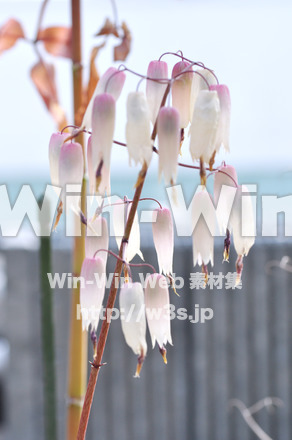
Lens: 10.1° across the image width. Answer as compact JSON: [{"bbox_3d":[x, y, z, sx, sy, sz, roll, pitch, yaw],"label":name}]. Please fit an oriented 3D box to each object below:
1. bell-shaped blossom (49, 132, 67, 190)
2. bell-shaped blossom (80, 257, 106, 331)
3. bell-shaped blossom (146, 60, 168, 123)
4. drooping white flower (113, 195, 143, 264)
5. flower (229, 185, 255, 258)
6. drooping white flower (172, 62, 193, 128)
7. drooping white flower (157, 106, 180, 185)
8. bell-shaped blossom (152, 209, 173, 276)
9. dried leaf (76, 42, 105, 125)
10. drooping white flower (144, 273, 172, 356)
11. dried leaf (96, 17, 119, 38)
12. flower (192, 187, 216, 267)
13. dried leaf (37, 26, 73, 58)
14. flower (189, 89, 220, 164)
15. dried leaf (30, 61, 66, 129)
[{"bbox_3d":[-0.043,-0.028,0.820,0.011,0.031,0.011,4,2,0],"label":"bell-shaped blossom"},{"bbox_3d":[-0.030,0.043,0.940,0.014,0.042,0.013,0,2,0],"label":"bell-shaped blossom"},{"bbox_3d":[0.005,-0.063,0.815,0.010,0.032,0.010,2,2,0],"label":"bell-shaped blossom"},{"bbox_3d":[-0.009,0.005,0.820,0.012,0.033,0.012,-8,2,0],"label":"drooping white flower"},{"bbox_3d":[0.056,0.001,0.950,0.014,0.042,0.013,-5,2,0],"label":"flower"},{"bbox_3d":[0.018,-0.061,0.810,0.011,0.033,0.011,0,2,0],"label":"drooping white flower"},{"bbox_3d":[0.011,-0.035,0.780,0.010,0.036,0.010,0,2,0],"label":"drooping white flower"},{"bbox_3d":[0.010,0.012,0.950,0.012,0.038,0.012,-5,2,0],"label":"bell-shaped blossom"},{"bbox_3d":[-0.030,-0.074,0.890,0.009,0.044,0.008,13,2,0],"label":"dried leaf"},{"bbox_3d":[0.006,0.045,0.790,0.012,0.039,0.012,-4,2,0],"label":"drooping white flower"},{"bbox_3d":[-0.021,-0.103,0.890,0.013,0.011,0.009,0,2,0],"label":"dried leaf"},{"bbox_3d":[0.034,0.005,0.955,0.013,0.043,0.013,0,2,0],"label":"flower"},{"bbox_3d":[-0.051,-0.100,0.930,0.021,0.018,0.010,0,2,0],"label":"dried leaf"},{"bbox_3d":[0.028,-0.044,0.785,0.013,0.035,0.013,4,2,0],"label":"flower"},{"bbox_3d":[-0.055,-0.070,0.930,0.013,0.040,0.010,-14,2,0],"label":"dried leaf"}]

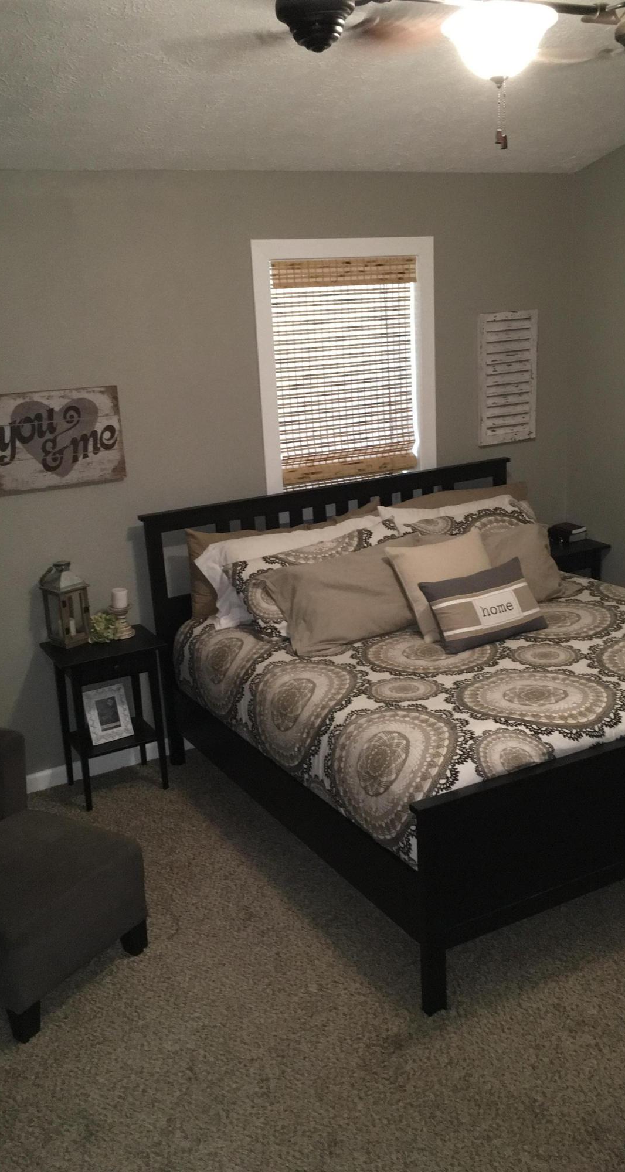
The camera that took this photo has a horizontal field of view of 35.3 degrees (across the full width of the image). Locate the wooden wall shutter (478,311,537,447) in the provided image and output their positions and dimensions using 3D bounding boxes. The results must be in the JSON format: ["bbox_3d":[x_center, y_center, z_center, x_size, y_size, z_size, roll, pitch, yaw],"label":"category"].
[{"bbox_3d":[1.045,-1.115,5.275,0.393,0.683,0.030,-12,18,-28],"label":"wooden wall shutter"}]

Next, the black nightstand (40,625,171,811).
[{"bbox_3d":[-0.892,0.580,4.354,0.458,0.692,0.352,-12,18,-28],"label":"black nightstand"}]

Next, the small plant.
[{"bbox_3d":[-0.920,0.175,4.321,0.122,0.115,0.120,-12,18,-28],"label":"small plant"}]

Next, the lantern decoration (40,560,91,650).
[{"bbox_3d":[-1.060,0.073,4.262,0.150,0.360,0.150,12,22,43],"label":"lantern decoration"}]

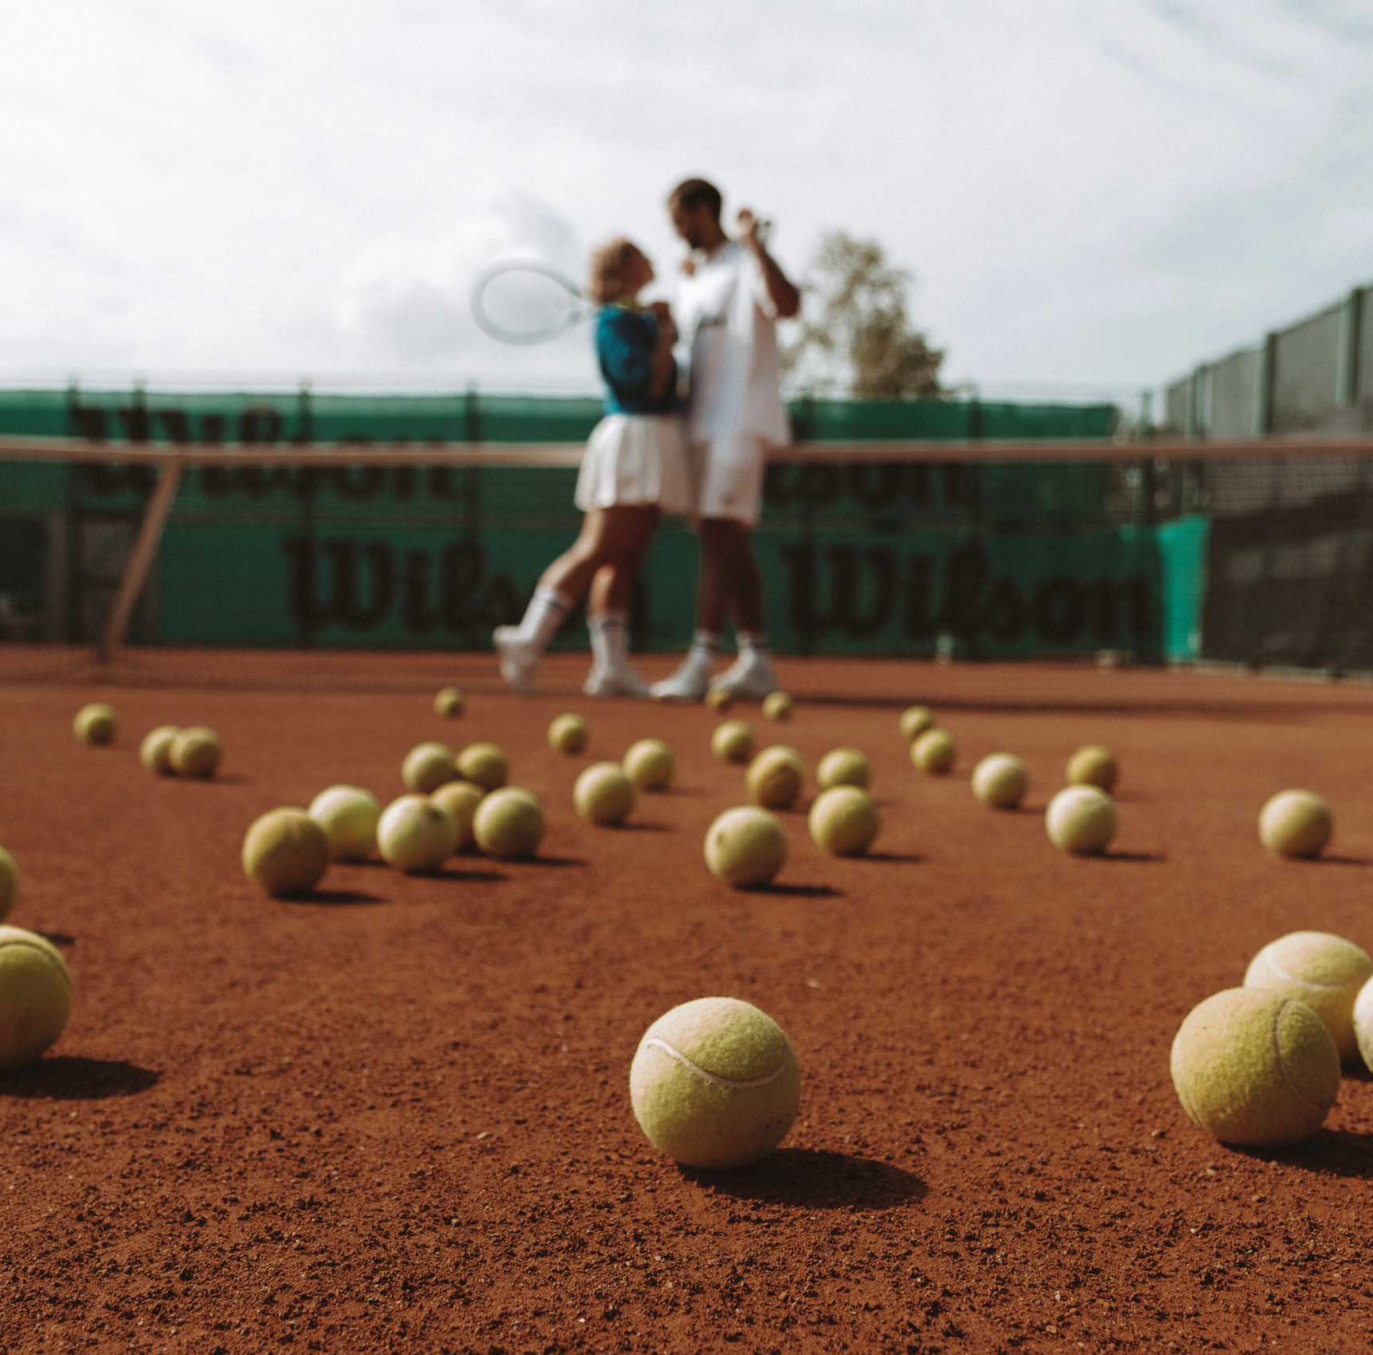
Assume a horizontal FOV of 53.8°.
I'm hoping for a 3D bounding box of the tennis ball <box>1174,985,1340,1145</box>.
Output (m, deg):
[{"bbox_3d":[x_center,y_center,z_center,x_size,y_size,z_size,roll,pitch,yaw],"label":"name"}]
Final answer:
[{"bbox_3d":[0.246,0.169,0.587,0.067,0.067,0.067,1,2,0],"label":"tennis ball"}]

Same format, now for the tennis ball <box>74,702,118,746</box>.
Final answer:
[{"bbox_3d":[-0.897,0.074,2.068,0.067,0.067,0.067,1,2,0],"label":"tennis ball"}]

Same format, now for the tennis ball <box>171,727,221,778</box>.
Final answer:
[{"bbox_3d":[-0.639,0.098,1.765,0.067,0.067,0.067,1,2,0],"label":"tennis ball"}]

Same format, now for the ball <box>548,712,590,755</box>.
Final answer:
[{"bbox_3d":[-0.182,0.091,2.115,0.067,0.067,0.067,1,2,0],"label":"ball"}]

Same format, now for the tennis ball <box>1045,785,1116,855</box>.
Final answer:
[{"bbox_3d":[0.390,0.140,1.337,0.067,0.067,0.067,1,2,0],"label":"tennis ball"}]

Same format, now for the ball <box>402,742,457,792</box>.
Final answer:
[{"bbox_3d":[-0.322,0.118,1.707,0.067,0.067,0.067,1,2,0],"label":"ball"}]

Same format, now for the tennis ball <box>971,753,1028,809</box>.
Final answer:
[{"bbox_3d":[0.385,0.126,1.658,0.067,0.067,0.067,1,2,0],"label":"tennis ball"}]

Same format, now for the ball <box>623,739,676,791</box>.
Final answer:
[{"bbox_3d":[-0.049,0.113,1.770,0.067,0.067,0.067,1,2,0],"label":"ball"}]

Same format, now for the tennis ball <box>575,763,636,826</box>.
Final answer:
[{"bbox_3d":[-0.091,0.129,1.508,0.067,0.067,0.067,1,2,0],"label":"tennis ball"}]

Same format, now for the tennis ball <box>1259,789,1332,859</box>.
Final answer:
[{"bbox_3d":[0.579,0.141,1.282,0.067,0.067,0.067,1,2,0],"label":"tennis ball"}]

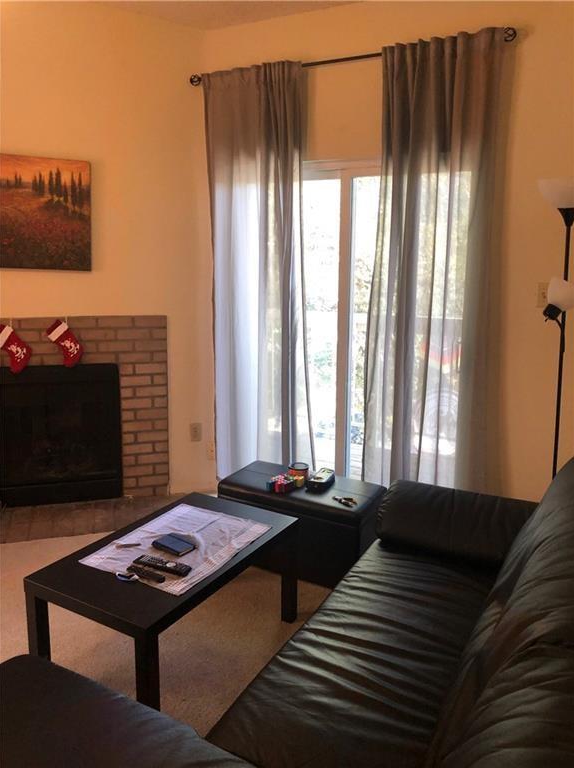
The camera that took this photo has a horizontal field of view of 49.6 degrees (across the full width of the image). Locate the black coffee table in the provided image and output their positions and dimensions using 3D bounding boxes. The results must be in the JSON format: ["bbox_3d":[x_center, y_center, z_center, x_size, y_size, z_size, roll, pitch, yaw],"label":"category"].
[{"bbox_3d":[-0.417,0.827,2.370,0.550,0.450,0.900,7,13,30],"label":"black coffee table"}]

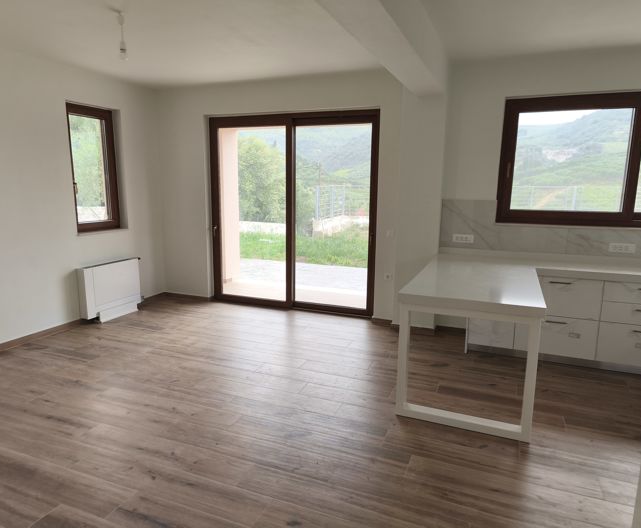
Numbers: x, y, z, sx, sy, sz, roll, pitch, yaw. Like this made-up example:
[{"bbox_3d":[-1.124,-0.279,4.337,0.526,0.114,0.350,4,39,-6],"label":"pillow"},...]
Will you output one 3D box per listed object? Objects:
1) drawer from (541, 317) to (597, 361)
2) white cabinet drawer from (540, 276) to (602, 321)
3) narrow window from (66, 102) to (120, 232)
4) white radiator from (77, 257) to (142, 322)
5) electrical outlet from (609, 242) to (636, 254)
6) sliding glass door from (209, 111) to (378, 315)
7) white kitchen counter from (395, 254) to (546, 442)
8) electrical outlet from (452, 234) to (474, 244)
[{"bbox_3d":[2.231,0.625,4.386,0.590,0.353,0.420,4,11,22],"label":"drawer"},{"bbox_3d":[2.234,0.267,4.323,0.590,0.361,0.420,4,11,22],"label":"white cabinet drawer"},{"bbox_3d":[-2.728,-1.110,5.542,0.080,1.435,0.705,4,11,22],"label":"narrow window"},{"bbox_3d":[-2.527,0.317,5.639,0.148,0.659,0.828,4,11,22],"label":"white radiator"},{"bbox_3d":[2.836,-0.146,4.392,0.208,0.085,0.020,4,11,22],"label":"electrical outlet"},{"bbox_3d":[-0.370,-0.610,5.897,2.265,2.429,0.120,4,11,22],"label":"sliding glass door"},{"bbox_3d":[1.313,0.520,3.975,0.910,0.895,1.955,4,11,22],"label":"white kitchen counter"},{"bbox_3d":[1.503,-0.265,4.919,0.203,0.082,0.020,4,11,22],"label":"electrical outlet"}]

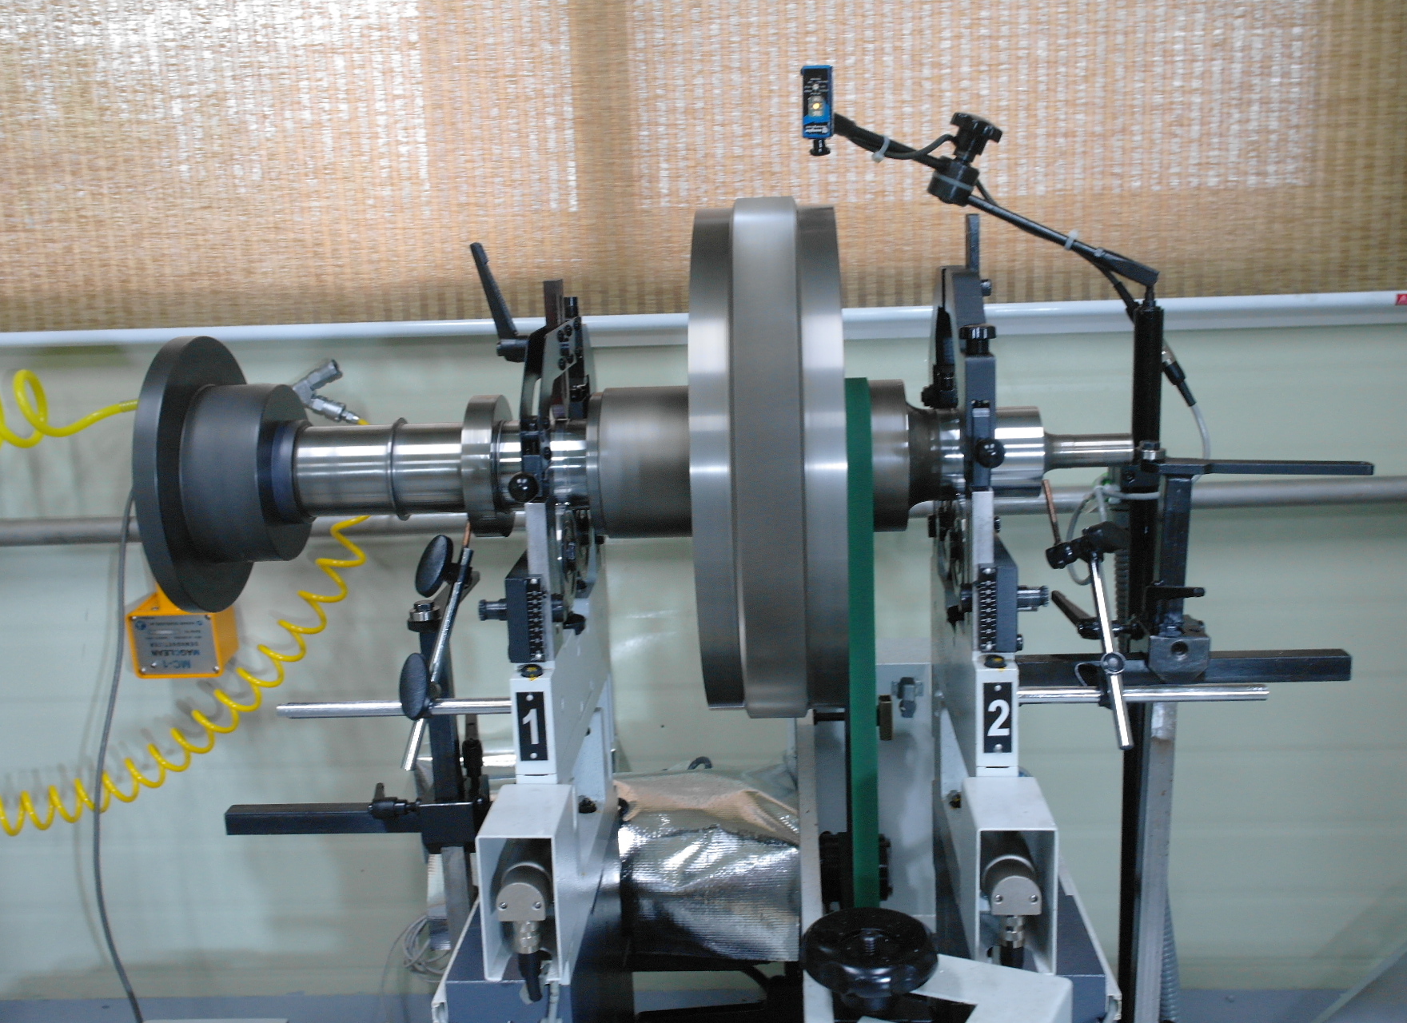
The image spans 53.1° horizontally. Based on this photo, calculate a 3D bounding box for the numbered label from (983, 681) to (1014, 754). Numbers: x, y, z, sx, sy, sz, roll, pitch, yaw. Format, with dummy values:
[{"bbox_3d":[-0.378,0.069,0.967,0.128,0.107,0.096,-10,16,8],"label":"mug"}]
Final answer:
[{"bbox_3d":[0.186,0.131,0.892,0.018,0.047,0.002,-2,12,3],"label":"numbered label"}]

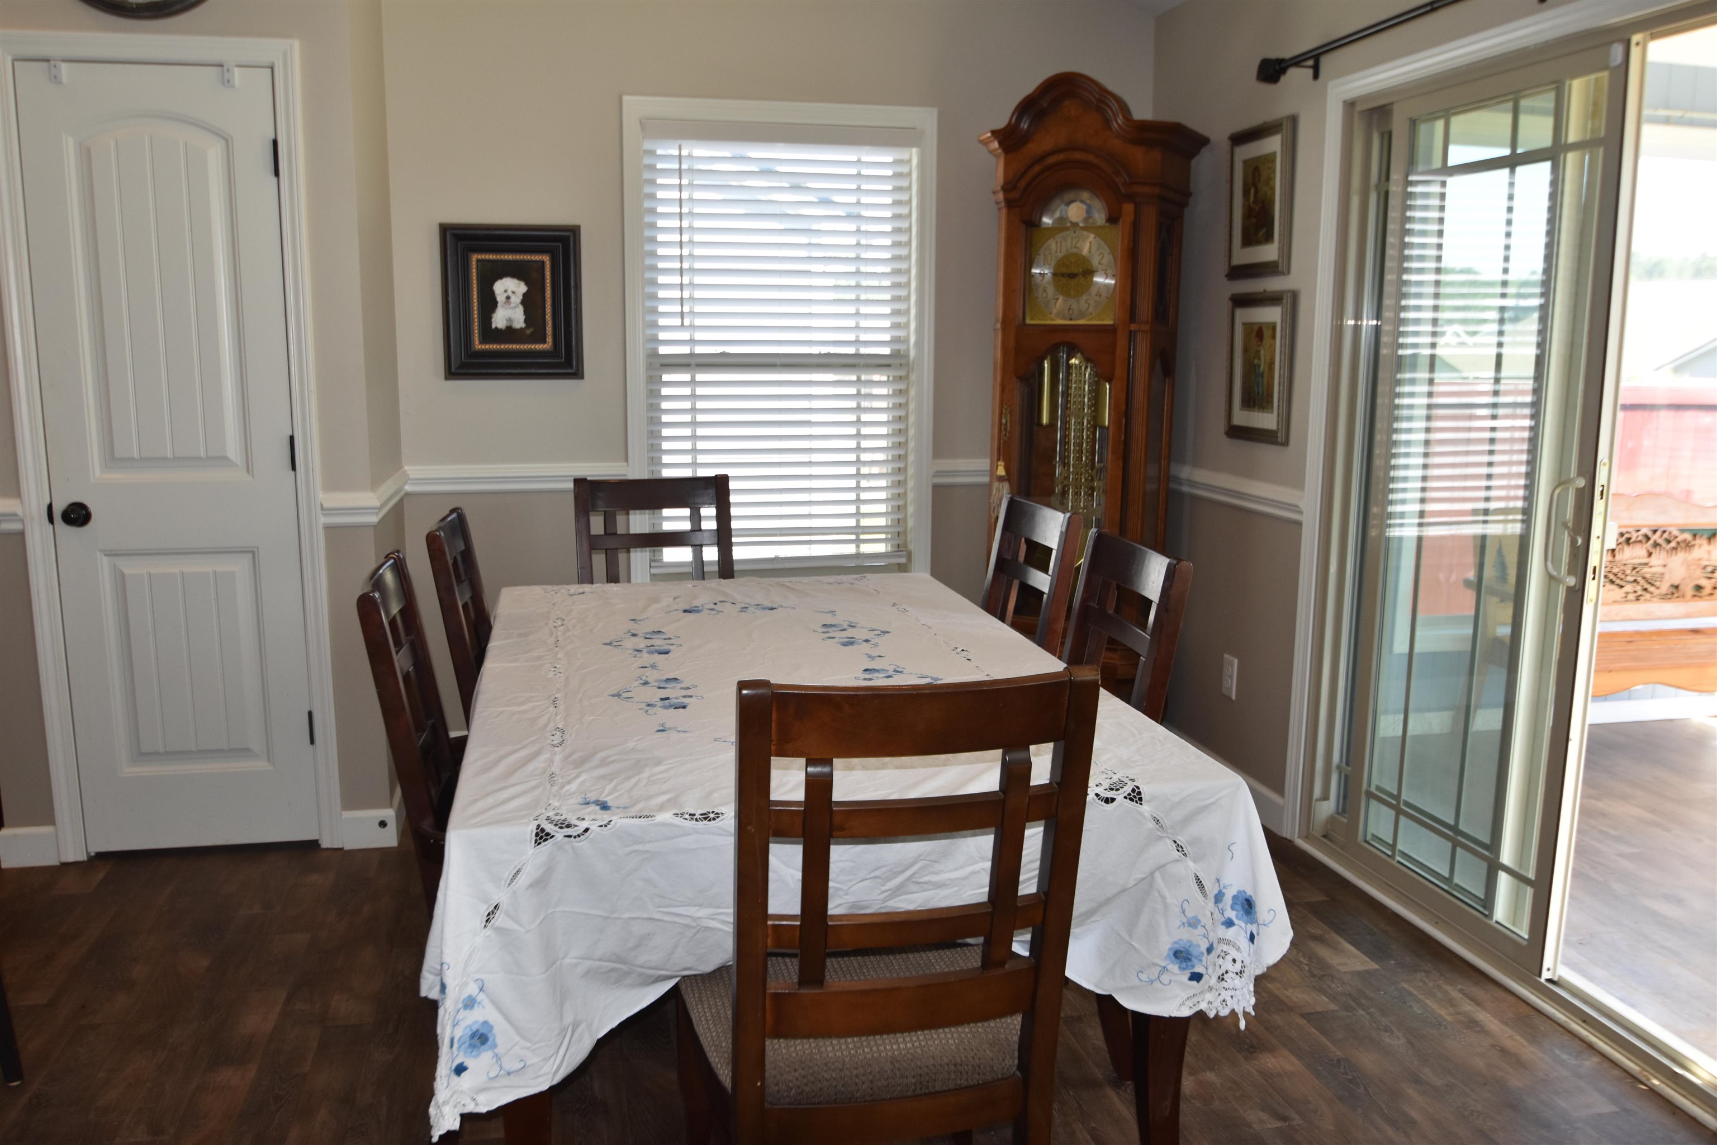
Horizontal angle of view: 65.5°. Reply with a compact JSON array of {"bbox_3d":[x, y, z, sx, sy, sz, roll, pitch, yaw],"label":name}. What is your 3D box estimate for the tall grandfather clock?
[{"bbox_3d":[0.715,-0.386,4.151,0.610,2.150,0.370,4,10,23],"label":"tall grandfather clock"}]

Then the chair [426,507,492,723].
[{"bbox_3d":[-0.683,0.362,3.172,0.550,0.990,0.465,-1,10,-10],"label":"chair"}]

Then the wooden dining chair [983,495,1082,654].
[{"bbox_3d":[0.208,0.326,3.414,0.550,0.990,0.465,-2,10,-14],"label":"wooden dining chair"}]

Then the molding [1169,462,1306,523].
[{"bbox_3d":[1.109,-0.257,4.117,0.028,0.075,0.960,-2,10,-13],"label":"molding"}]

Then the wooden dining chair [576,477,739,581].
[{"bbox_3d":[-0.520,0.258,3.789,0.465,0.990,0.550,-3,10,-18],"label":"wooden dining chair"}]

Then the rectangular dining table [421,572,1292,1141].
[{"bbox_3d":[-0.172,0.549,2.747,1.190,0.768,1.830,-2,10,-13],"label":"rectangular dining table"}]

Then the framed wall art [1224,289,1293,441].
[{"bbox_3d":[1.156,-0.591,3.863,0.025,0.415,0.330,-2,10,-13],"label":"framed wall art"}]

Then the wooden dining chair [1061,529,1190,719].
[{"bbox_3d":[0.310,0.441,2.740,0.550,0.990,0.465,-2,10,-11],"label":"wooden dining chair"}]

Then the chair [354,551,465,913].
[{"bbox_3d":[-0.572,0.481,2.473,0.550,0.990,0.465,-2,10,-11],"label":"chair"}]

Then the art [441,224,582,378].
[{"bbox_3d":[-1.074,-0.839,4.161,0.418,0.473,0.040,-2,10,-13],"label":"art"}]

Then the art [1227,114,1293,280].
[{"bbox_3d":[1.149,-1.063,3.828,0.025,0.420,0.330,-2,10,-13],"label":"art"}]

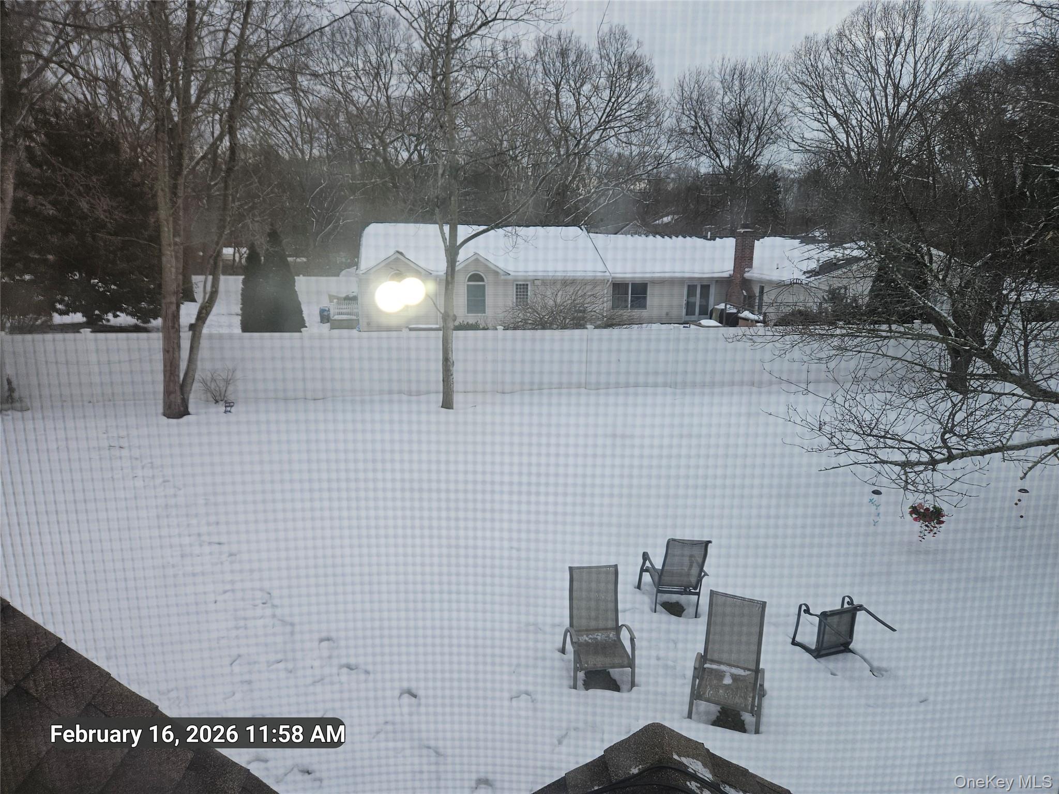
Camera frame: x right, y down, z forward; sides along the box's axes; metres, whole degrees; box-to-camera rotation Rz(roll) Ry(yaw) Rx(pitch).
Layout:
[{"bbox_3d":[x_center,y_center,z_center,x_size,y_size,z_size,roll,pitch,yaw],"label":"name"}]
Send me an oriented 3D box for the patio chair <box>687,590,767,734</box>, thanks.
[{"bbox_3d":[1.739,2.350,6.088,0.600,1.080,0.680,6,13,22],"label":"patio chair"}]

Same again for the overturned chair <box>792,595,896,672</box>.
[{"bbox_3d":[2.993,2.383,6.983,0.600,0.660,1.000,-2,12,-14],"label":"overturned chair"}]

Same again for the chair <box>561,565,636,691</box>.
[{"bbox_3d":[0.645,2.212,6.578,0.600,1.080,0.680,-1,12,-7],"label":"chair"}]

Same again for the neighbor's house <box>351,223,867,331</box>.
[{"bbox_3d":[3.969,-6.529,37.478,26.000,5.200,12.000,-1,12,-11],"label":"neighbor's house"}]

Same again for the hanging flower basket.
[{"bbox_3d":[4.430,1.380,7.850,0.370,0.360,0.370,1,12,0],"label":"hanging flower basket"}]

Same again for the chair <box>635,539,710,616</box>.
[{"bbox_3d":[1.580,1.955,7.762,0.610,1.050,0.720,1,12,2],"label":"chair"}]

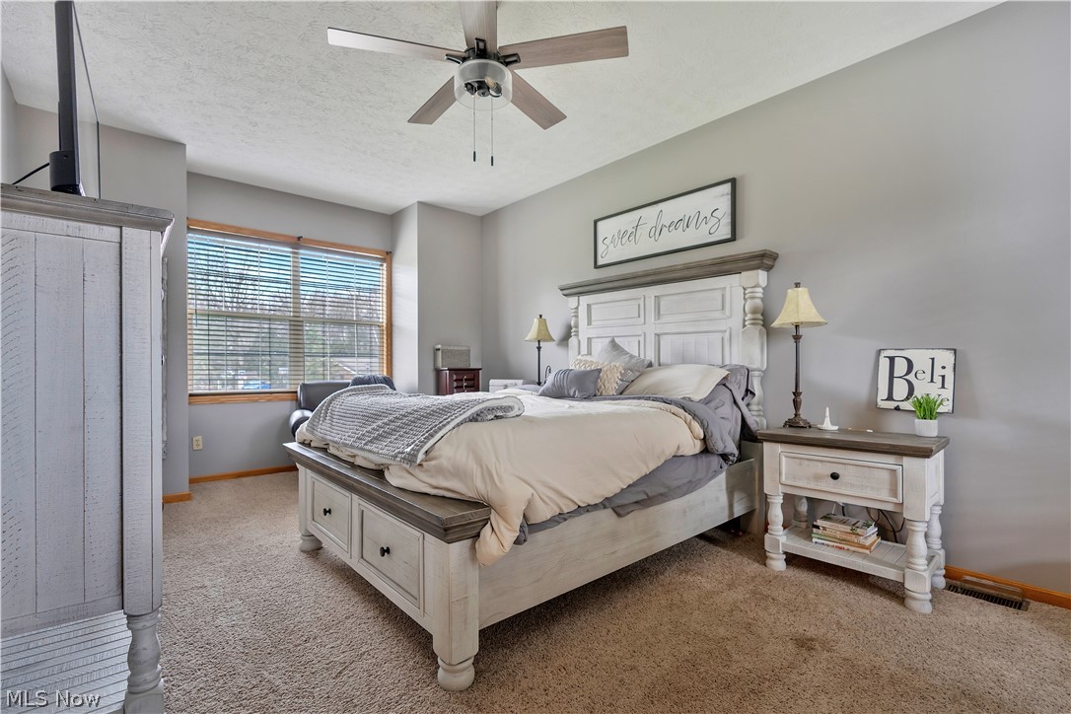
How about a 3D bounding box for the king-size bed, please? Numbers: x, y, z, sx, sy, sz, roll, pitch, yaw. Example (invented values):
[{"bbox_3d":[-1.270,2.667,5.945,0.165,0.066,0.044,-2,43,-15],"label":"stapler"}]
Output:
[{"bbox_3d":[0.034,0.225,2.849,2.377,1.734,1.787,1,-2,-42],"label":"king-size bed"}]

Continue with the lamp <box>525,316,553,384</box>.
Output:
[{"bbox_3d":[0.044,0.025,4.266,0.270,0.800,0.270,0,-1,0],"label":"lamp"}]

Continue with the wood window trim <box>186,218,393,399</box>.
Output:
[{"bbox_3d":[-2.348,-0.385,4.769,1.930,1.635,0.080,1,-2,-42],"label":"wood window trim"}]

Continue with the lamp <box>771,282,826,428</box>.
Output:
[{"bbox_3d":[1.457,-0.013,2.642,0.270,0.800,0.270,1,-2,-42],"label":"lamp"}]

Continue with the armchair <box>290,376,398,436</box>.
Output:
[{"bbox_3d":[-1.780,0.672,4.507,0.950,0.900,0.920,1,-1,-33],"label":"armchair"}]

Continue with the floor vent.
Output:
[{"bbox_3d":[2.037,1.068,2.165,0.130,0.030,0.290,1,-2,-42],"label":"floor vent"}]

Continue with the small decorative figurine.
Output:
[{"bbox_3d":[1.552,0.327,2.527,0.090,0.120,0.100,1,-2,-42],"label":"small decorative figurine"}]

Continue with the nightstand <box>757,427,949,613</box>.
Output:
[{"bbox_3d":[1.559,0.735,2.355,0.460,0.695,0.700,1,-2,-42],"label":"nightstand"}]

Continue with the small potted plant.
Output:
[{"bbox_3d":[1.857,0.280,2.247,0.140,0.200,0.145,1,-2,-42],"label":"small potted plant"}]

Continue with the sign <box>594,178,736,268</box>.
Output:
[{"bbox_3d":[0.928,-0.981,3.653,0.030,0.415,1.240,1,-2,-42],"label":"sign"}]

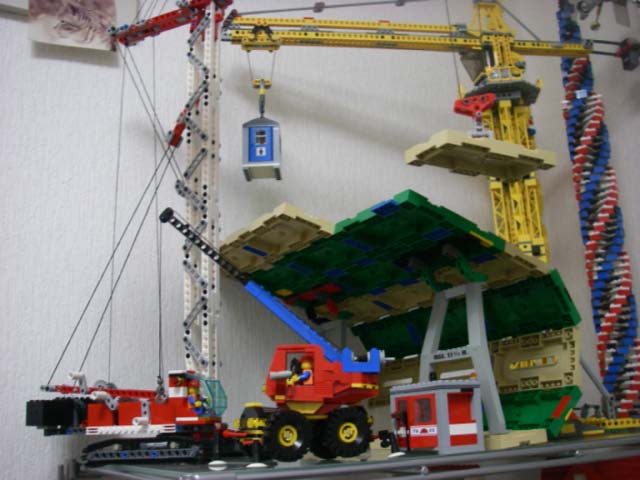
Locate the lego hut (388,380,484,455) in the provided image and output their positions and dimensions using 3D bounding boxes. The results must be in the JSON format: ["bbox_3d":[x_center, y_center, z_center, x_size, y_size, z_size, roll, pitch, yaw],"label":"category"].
[{"bbox_3d":[0.114,0.174,0.689,0.048,0.066,0.080,6,-17,-29],"label":"lego hut"}]

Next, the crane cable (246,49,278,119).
[{"bbox_3d":[-0.079,-0.216,0.963,0.042,0.100,0.020,1,-15,-11],"label":"crane cable"}]

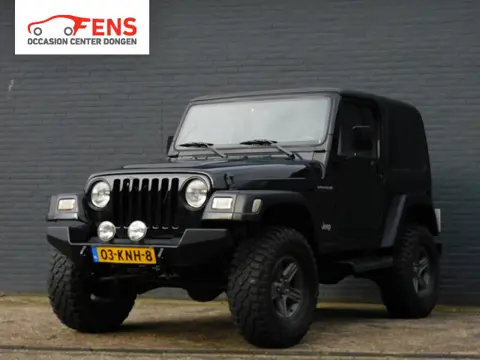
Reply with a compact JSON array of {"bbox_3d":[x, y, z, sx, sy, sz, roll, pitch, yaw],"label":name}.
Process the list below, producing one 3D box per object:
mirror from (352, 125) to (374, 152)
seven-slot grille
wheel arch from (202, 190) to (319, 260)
[{"bbox_3d":[0.940,-0.318,8.526,0.170,0.185,0.090,-1,-2,31],"label":"mirror"},{"bbox_3d":[-0.639,0.167,7.703,0.600,0.355,0.070,0,-2,31],"label":"seven-slot grille"},{"bbox_3d":[0.157,0.314,7.610,0.360,0.490,1.080,-1,-2,31],"label":"wheel arch"}]

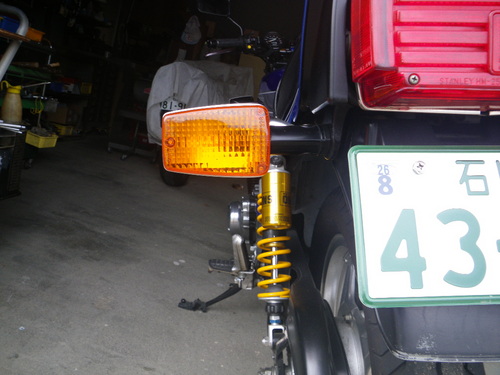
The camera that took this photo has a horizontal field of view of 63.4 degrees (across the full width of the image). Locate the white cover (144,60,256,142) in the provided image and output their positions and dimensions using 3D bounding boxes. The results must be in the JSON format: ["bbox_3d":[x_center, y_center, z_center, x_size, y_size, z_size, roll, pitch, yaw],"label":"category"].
[{"bbox_3d":[-0.431,-0.797,3.750,0.680,0.820,1.600,11,9,8],"label":"white cover"}]

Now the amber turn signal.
[{"bbox_3d":[-0.033,-0.046,0.395,0.098,0.064,0.062,0,8,-2],"label":"amber turn signal"}]

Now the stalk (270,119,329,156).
[{"bbox_3d":[0.049,-0.050,0.402,0.063,0.036,0.036,0,8,-2],"label":"stalk"}]

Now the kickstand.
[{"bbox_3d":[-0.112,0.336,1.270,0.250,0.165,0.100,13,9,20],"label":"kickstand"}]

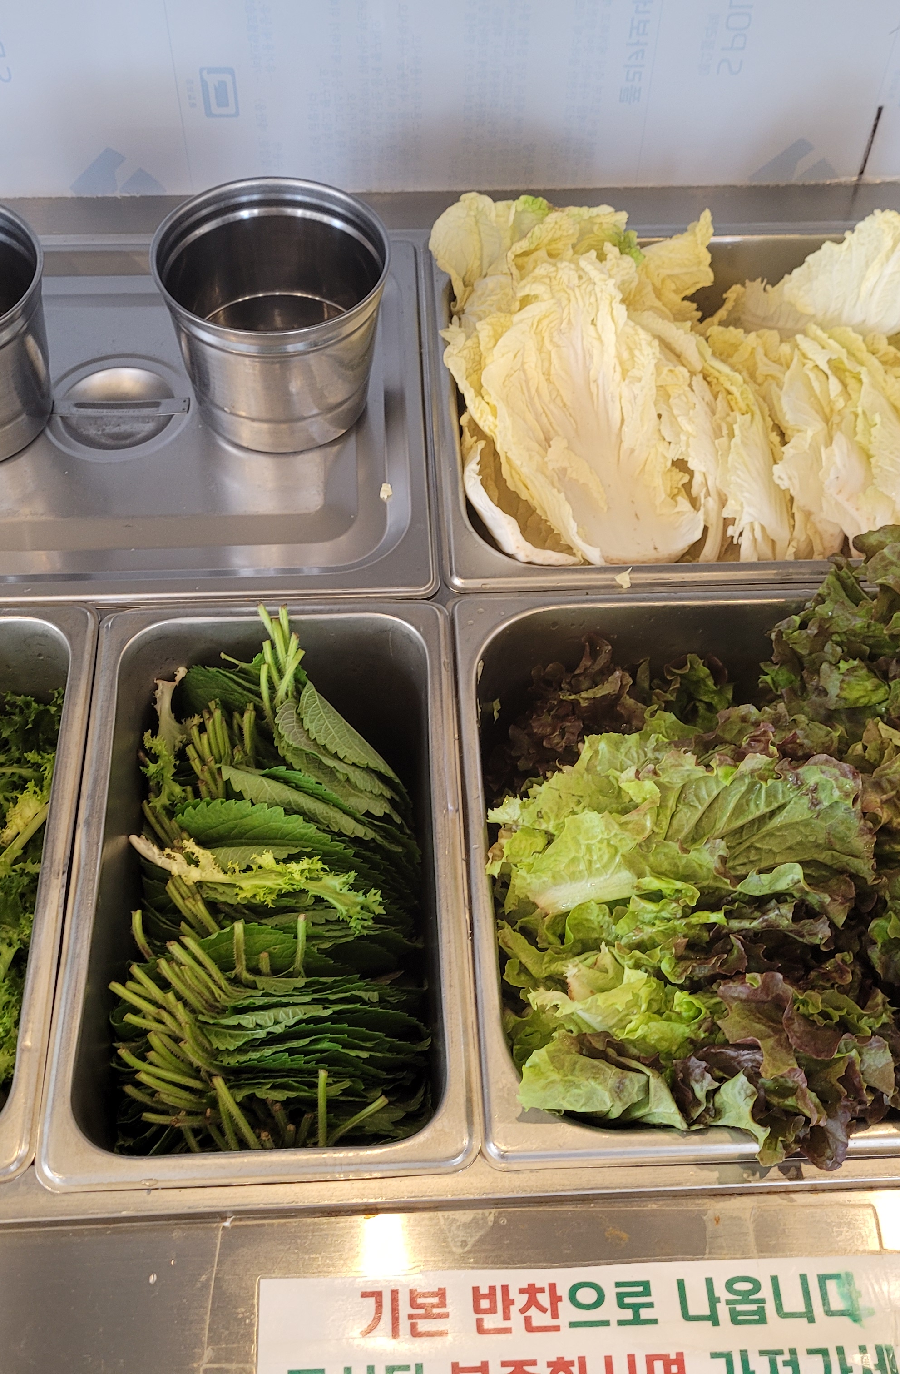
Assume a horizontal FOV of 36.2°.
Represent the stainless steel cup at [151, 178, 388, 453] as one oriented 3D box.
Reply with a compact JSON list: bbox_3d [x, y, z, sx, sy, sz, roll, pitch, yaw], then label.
[{"bbox_3d":[-0.088,-0.188,0.705,0.117,0.085,0.117,0,56,0],"label":"stainless steel cup"}]

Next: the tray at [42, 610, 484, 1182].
[{"bbox_3d":[-0.076,0.106,0.626,0.162,0.124,0.265,-2,56,-2],"label":"tray"}]

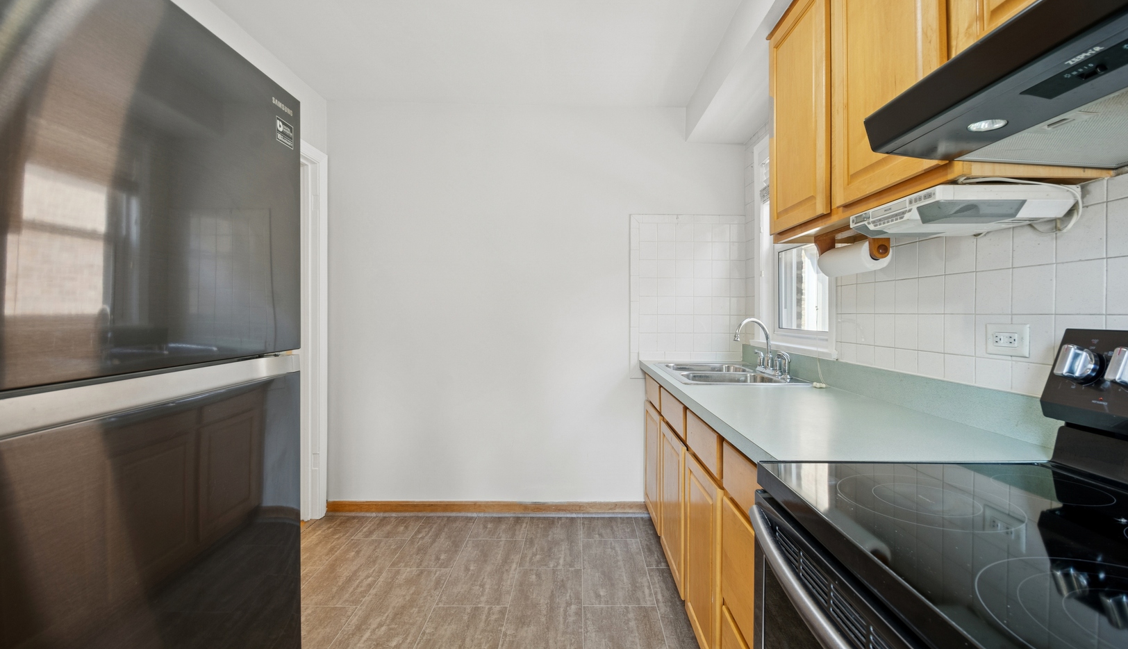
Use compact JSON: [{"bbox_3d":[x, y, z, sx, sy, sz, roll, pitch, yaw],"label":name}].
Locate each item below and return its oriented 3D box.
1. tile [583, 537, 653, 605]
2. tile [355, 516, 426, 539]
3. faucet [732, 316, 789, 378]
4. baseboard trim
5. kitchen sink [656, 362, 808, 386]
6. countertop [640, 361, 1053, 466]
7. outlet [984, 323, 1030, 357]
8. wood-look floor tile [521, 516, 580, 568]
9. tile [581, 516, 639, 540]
[{"bbox_3d":[0.245,1.182,2.268,0.308,0.010,0.582,0,1,1],"label":"tile"},{"bbox_3d":[-0.997,1.173,2.704,0.308,0.010,0.288,0,1,1],"label":"tile"},{"bbox_3d":[0.906,0.101,2.177,0.205,0.266,0.320,0,1,1],"label":"faucet"},{"bbox_3d":[-0.468,1.090,2.809,1.925,0.079,0.016,0,1,1],"label":"baseboard trim"},{"bbox_3d":[0.768,0.319,2.259,0.535,0.180,0.790,0,1,1],"label":"kitchen sink"},{"bbox_3d":[0.710,0.250,1.806,0.603,0.040,1.924,0,1,1],"label":"countertop"},{"bbox_3d":[1.034,0.037,1.100,0.010,0.073,0.112,0,1,1],"label":"outlet"},{"bbox_3d":[-0.059,1.152,2.501,0.305,0.010,0.584,0,1,1],"label":"wood-look floor tile"},{"bbox_3d":[0.252,1.147,2.639,0.305,0.010,0.293,0,1,1],"label":"tile"}]

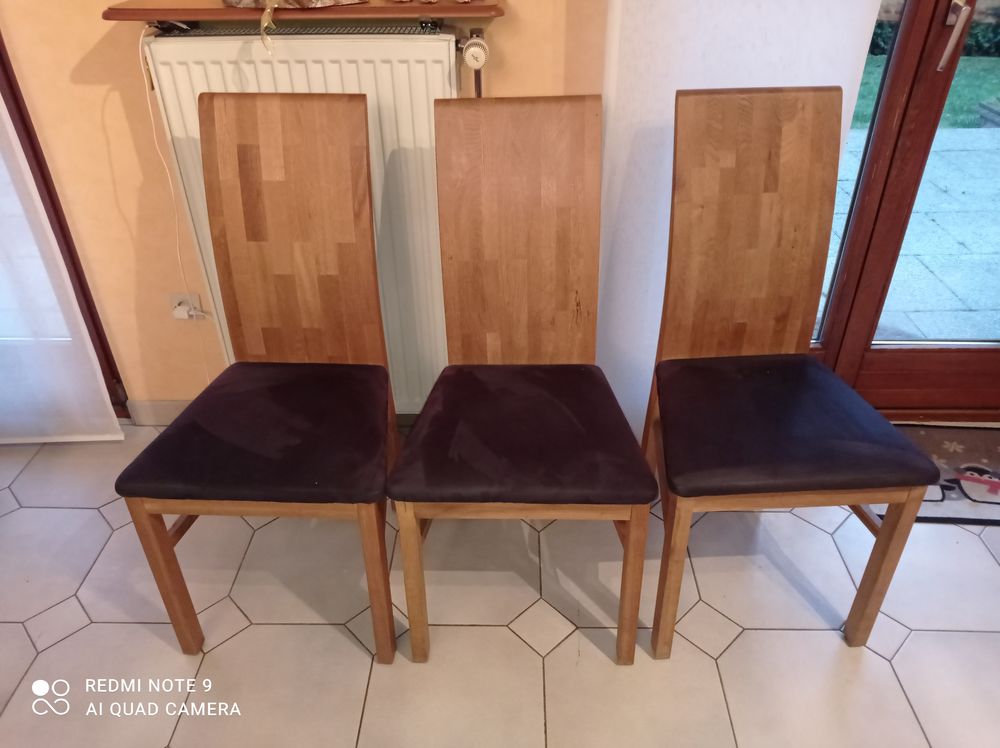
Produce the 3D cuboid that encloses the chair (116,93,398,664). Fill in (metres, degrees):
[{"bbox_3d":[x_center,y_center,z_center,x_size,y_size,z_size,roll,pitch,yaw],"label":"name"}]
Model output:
[{"bbox_3d":[-0.412,0.027,1.540,0.455,0.975,0.525,2,35,4],"label":"chair"}]

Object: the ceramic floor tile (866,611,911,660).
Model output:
[{"bbox_3d":[0.765,0.526,1.648,0.101,0.010,0.101,-29,43,-34],"label":"ceramic floor tile"}]

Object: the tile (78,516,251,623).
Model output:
[{"bbox_3d":[-0.750,0.429,1.834,0.334,0.010,0.334,0,35,2],"label":"tile"}]

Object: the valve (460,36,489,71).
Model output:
[{"bbox_3d":[-0.047,-0.611,1.542,0.052,0.055,0.080,0,35,2],"label":"valve"}]

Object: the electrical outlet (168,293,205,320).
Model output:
[{"bbox_3d":[-0.781,-0.168,2.014,0.083,0.080,0.028,0,35,2],"label":"electrical outlet"}]

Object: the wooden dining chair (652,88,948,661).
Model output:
[{"bbox_3d":[0.495,0.011,1.534,0.455,0.975,0.525,-3,35,-2],"label":"wooden dining chair"}]

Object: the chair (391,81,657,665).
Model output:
[{"bbox_3d":[0.045,0.028,1.524,0.455,0.975,0.525,0,35,2],"label":"chair"}]

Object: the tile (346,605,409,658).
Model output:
[{"bbox_3d":[-0.250,0.526,1.679,0.101,0.010,0.101,-29,43,-34],"label":"tile"}]

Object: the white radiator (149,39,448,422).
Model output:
[{"bbox_3d":[-0.371,-0.297,1.831,0.594,0.902,0.100,0,35,2],"label":"white radiator"}]

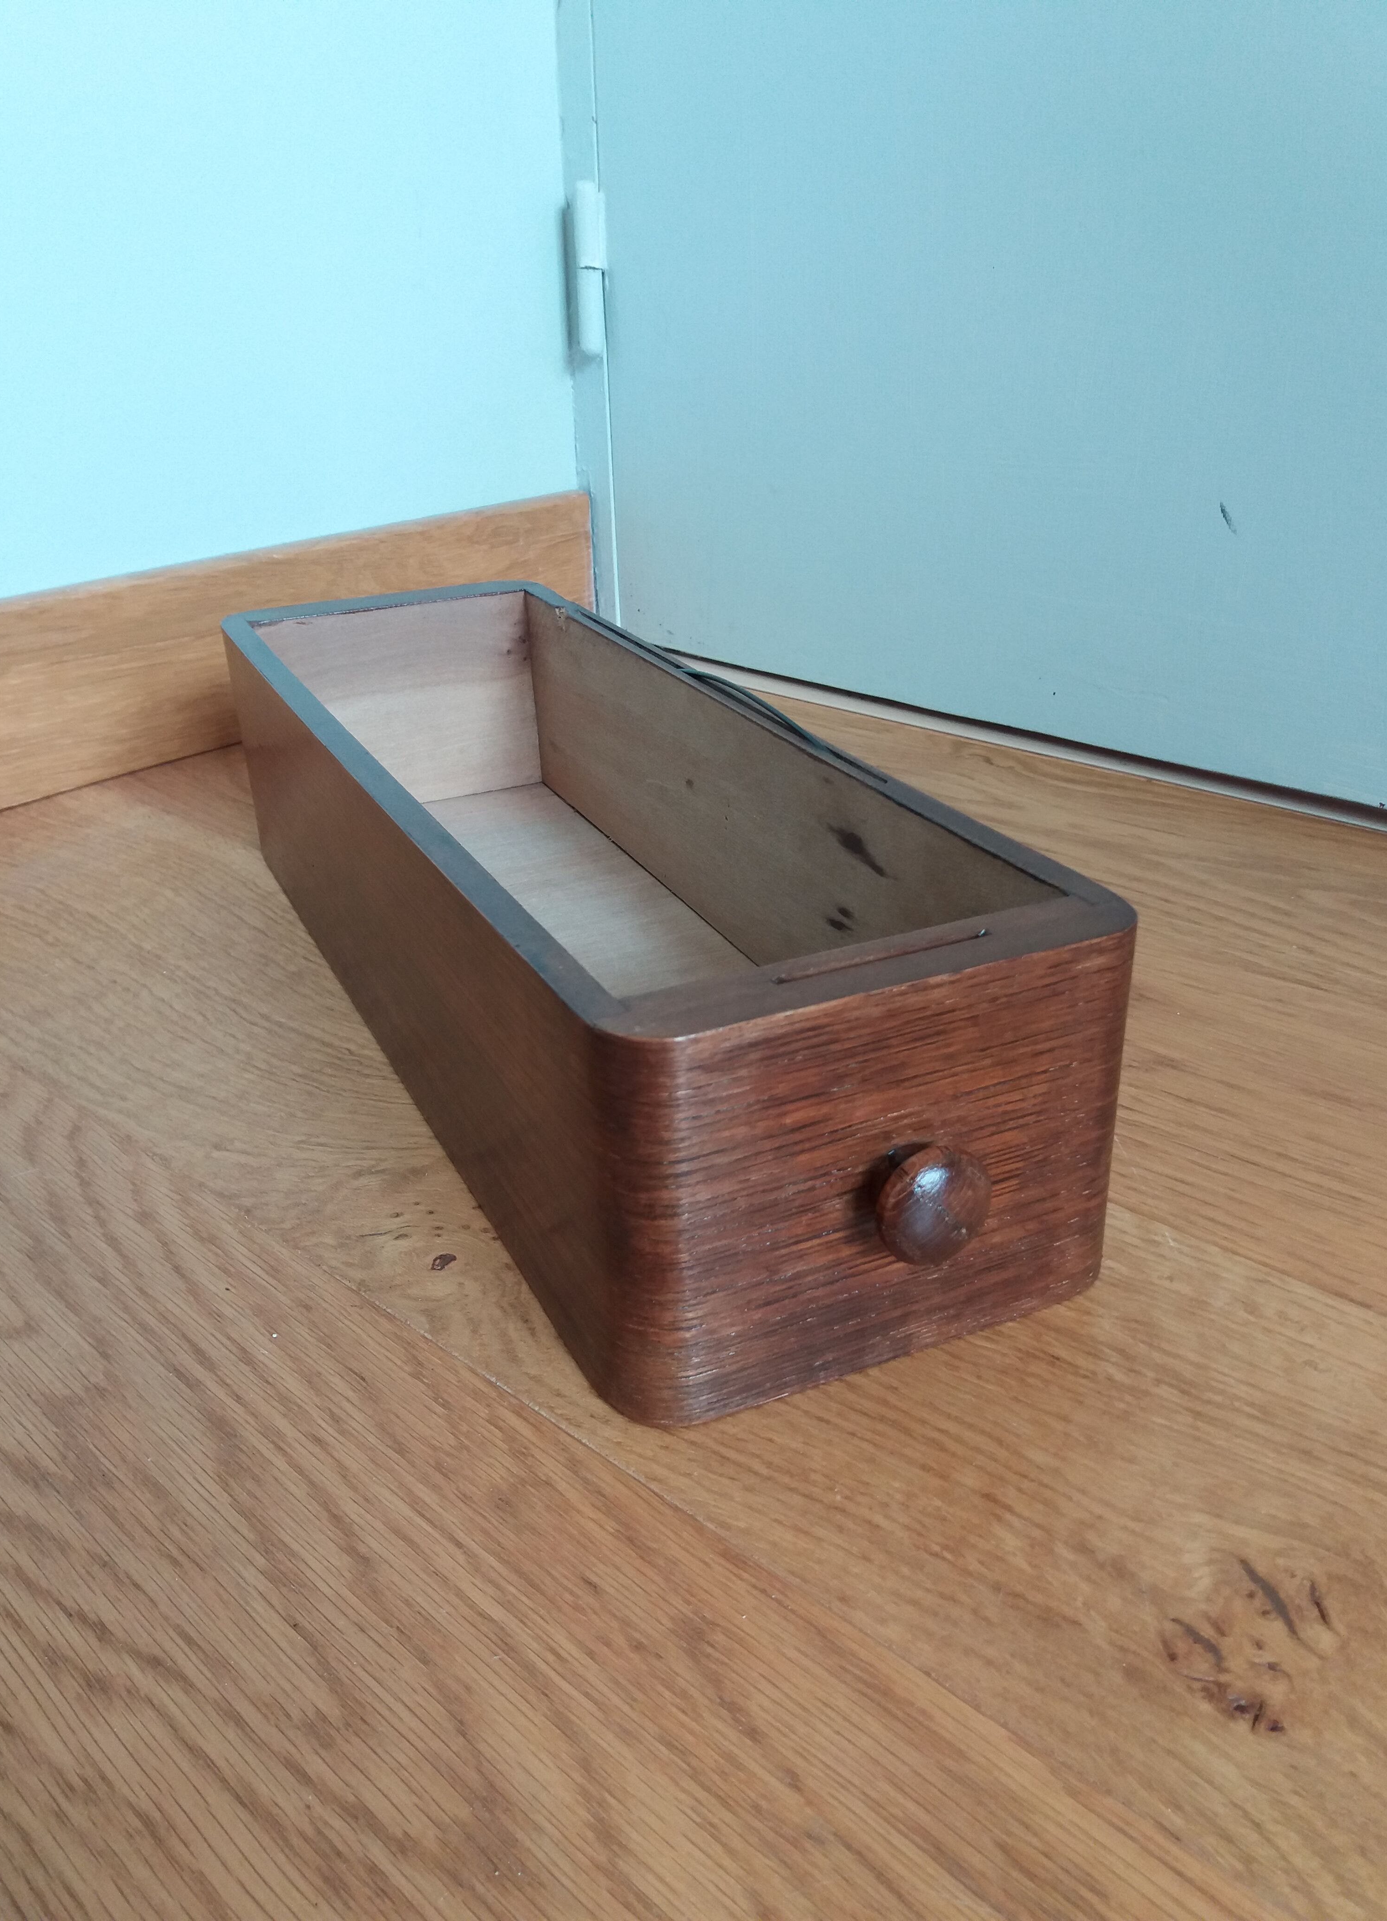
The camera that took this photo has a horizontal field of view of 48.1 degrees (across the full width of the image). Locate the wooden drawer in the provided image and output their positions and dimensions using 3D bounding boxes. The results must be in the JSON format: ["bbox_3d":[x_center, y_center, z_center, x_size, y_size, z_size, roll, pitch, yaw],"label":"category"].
[{"bbox_3d":[-0.039,-0.028,0.497,0.133,0.096,0.435,-13,28,-22],"label":"wooden drawer"}]

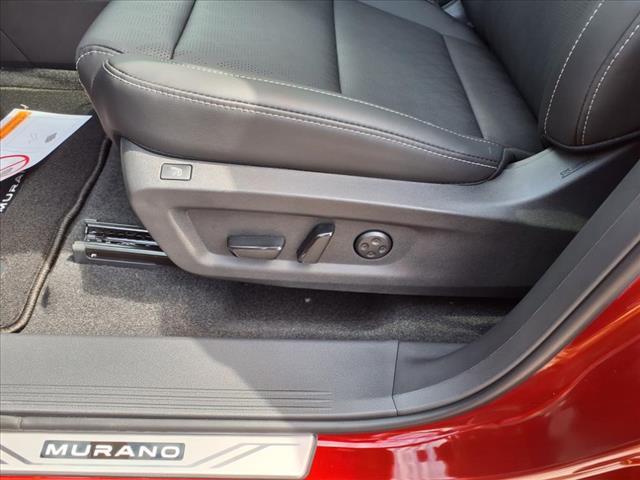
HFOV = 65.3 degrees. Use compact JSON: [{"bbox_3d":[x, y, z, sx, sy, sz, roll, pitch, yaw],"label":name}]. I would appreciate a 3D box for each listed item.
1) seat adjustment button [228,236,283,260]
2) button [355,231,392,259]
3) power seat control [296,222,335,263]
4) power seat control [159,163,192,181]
[{"bbox_3d":[-0.075,0.009,0.596,0.066,0.019,0.022,1,42,-2],"label":"seat adjustment button"},{"bbox_3d":[0.065,0.005,0.605,0.044,0.044,0.010,1,42,-2],"label":"button"},{"bbox_3d":[-0.005,0.004,0.593,0.021,0.049,0.022,22,38,-20],"label":"power seat control"},{"bbox_3d":[-0.150,-0.071,0.521,0.033,0.018,0.006,1,22,-2],"label":"power seat control"}]

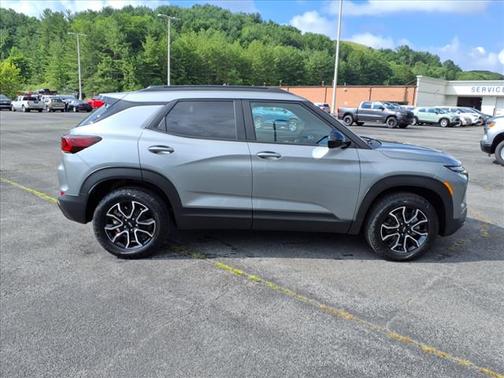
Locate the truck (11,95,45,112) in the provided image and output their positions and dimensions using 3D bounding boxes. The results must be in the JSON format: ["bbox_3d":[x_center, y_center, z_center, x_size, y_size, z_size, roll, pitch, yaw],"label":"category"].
[{"bbox_3d":[-25.471,-9.600,44.500,4.750,1.750,1.870,12,15,39],"label":"truck"}]

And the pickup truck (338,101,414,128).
[{"bbox_3d":[10.106,-6.081,32.140,5.900,1.980,2.080,12,15,39],"label":"pickup truck"}]

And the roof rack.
[{"bbox_3d":[-0.371,-1.063,4.329,1.470,0.085,1.150,1,12,-4],"label":"roof rack"}]

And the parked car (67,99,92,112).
[{"bbox_3d":[-20.180,-9.657,45.698,1.830,1.470,4.750,-9,15,-42],"label":"parked car"}]

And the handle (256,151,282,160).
[{"bbox_3d":[0.164,-0.308,3.633,0.235,0.065,0.060,1,12,-4],"label":"handle"}]

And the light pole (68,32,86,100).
[{"bbox_3d":[-21.244,-14.253,48.300,2.200,9.200,0.400,-9,15,-42],"label":"light pole"}]

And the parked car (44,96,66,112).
[{"bbox_3d":[-22.640,-9.611,44.500,4.600,1.720,1.870,12,15,39],"label":"parked car"}]

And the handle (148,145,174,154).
[{"bbox_3d":[-0.818,-0.351,3.561,0.235,0.065,0.060,1,12,-4],"label":"handle"}]

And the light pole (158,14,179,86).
[{"bbox_3d":[-8.054,-11.907,38.468,2.300,9.400,0.350,-5,14,-32],"label":"light pole"}]

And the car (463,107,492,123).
[{"bbox_3d":[20.518,-6.927,37.286,1.830,1.580,4.600,-9,15,-42],"label":"car"}]

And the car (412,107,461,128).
[{"bbox_3d":[15.768,-6.247,34.138,1.810,1.640,4.400,-9,15,-42],"label":"car"}]

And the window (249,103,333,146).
[{"bbox_3d":[0.380,-0.615,3.735,0.790,0.415,0.110,1,11,-2],"label":"window"}]

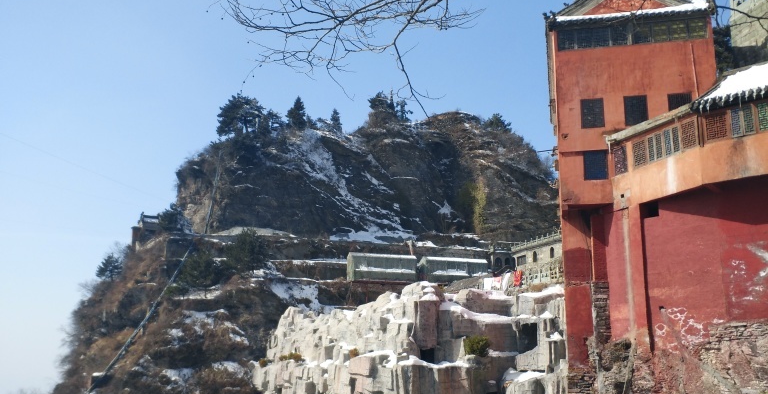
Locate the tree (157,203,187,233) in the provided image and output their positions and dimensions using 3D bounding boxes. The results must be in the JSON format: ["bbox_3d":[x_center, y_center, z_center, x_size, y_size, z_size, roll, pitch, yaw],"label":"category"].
[{"bbox_3d":[-34.280,3.470,105.000,4.690,4.840,4.460,0,-11,0],"label":"tree"}]

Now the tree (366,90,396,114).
[{"bbox_3d":[-0.440,-16.520,115.000,5.140,4.240,4.890,0,-11,0],"label":"tree"}]

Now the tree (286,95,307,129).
[{"bbox_3d":[-15.870,-15.320,118.000,3.520,6.160,3.340,0,-11,0],"label":"tree"}]

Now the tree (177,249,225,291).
[{"bbox_3d":[-25.660,10.280,91.000,6.510,5.870,6.180,0,-11,0],"label":"tree"}]

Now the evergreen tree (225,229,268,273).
[{"bbox_3d":[-19.790,7.790,93.000,5.820,6.290,5.530,0,-11,0],"label":"evergreen tree"}]

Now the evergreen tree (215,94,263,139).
[{"bbox_3d":[-25.580,-14.530,116.000,8.300,7.840,7.880,0,-11,0],"label":"evergreen tree"}]

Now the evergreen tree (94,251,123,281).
[{"bbox_3d":[-40.910,10.360,97.000,4.340,4.470,4.120,0,-11,0],"label":"evergreen tree"}]

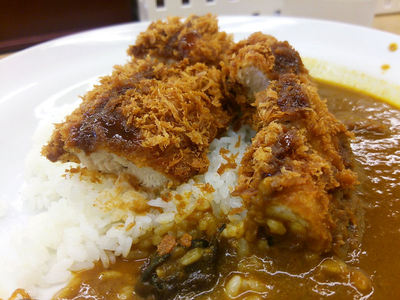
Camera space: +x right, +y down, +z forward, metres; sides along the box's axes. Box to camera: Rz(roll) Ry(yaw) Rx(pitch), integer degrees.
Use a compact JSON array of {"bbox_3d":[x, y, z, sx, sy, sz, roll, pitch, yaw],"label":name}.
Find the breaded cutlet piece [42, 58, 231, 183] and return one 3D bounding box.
[{"bbox_3d":[-0.035,-0.024,0.189,0.081,0.040,0.081,6,33,11],"label":"breaded cutlet piece"}]

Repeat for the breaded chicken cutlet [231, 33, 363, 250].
[{"bbox_3d":[0.045,-0.018,0.186,0.047,0.050,0.125,-1,32,0],"label":"breaded chicken cutlet"}]

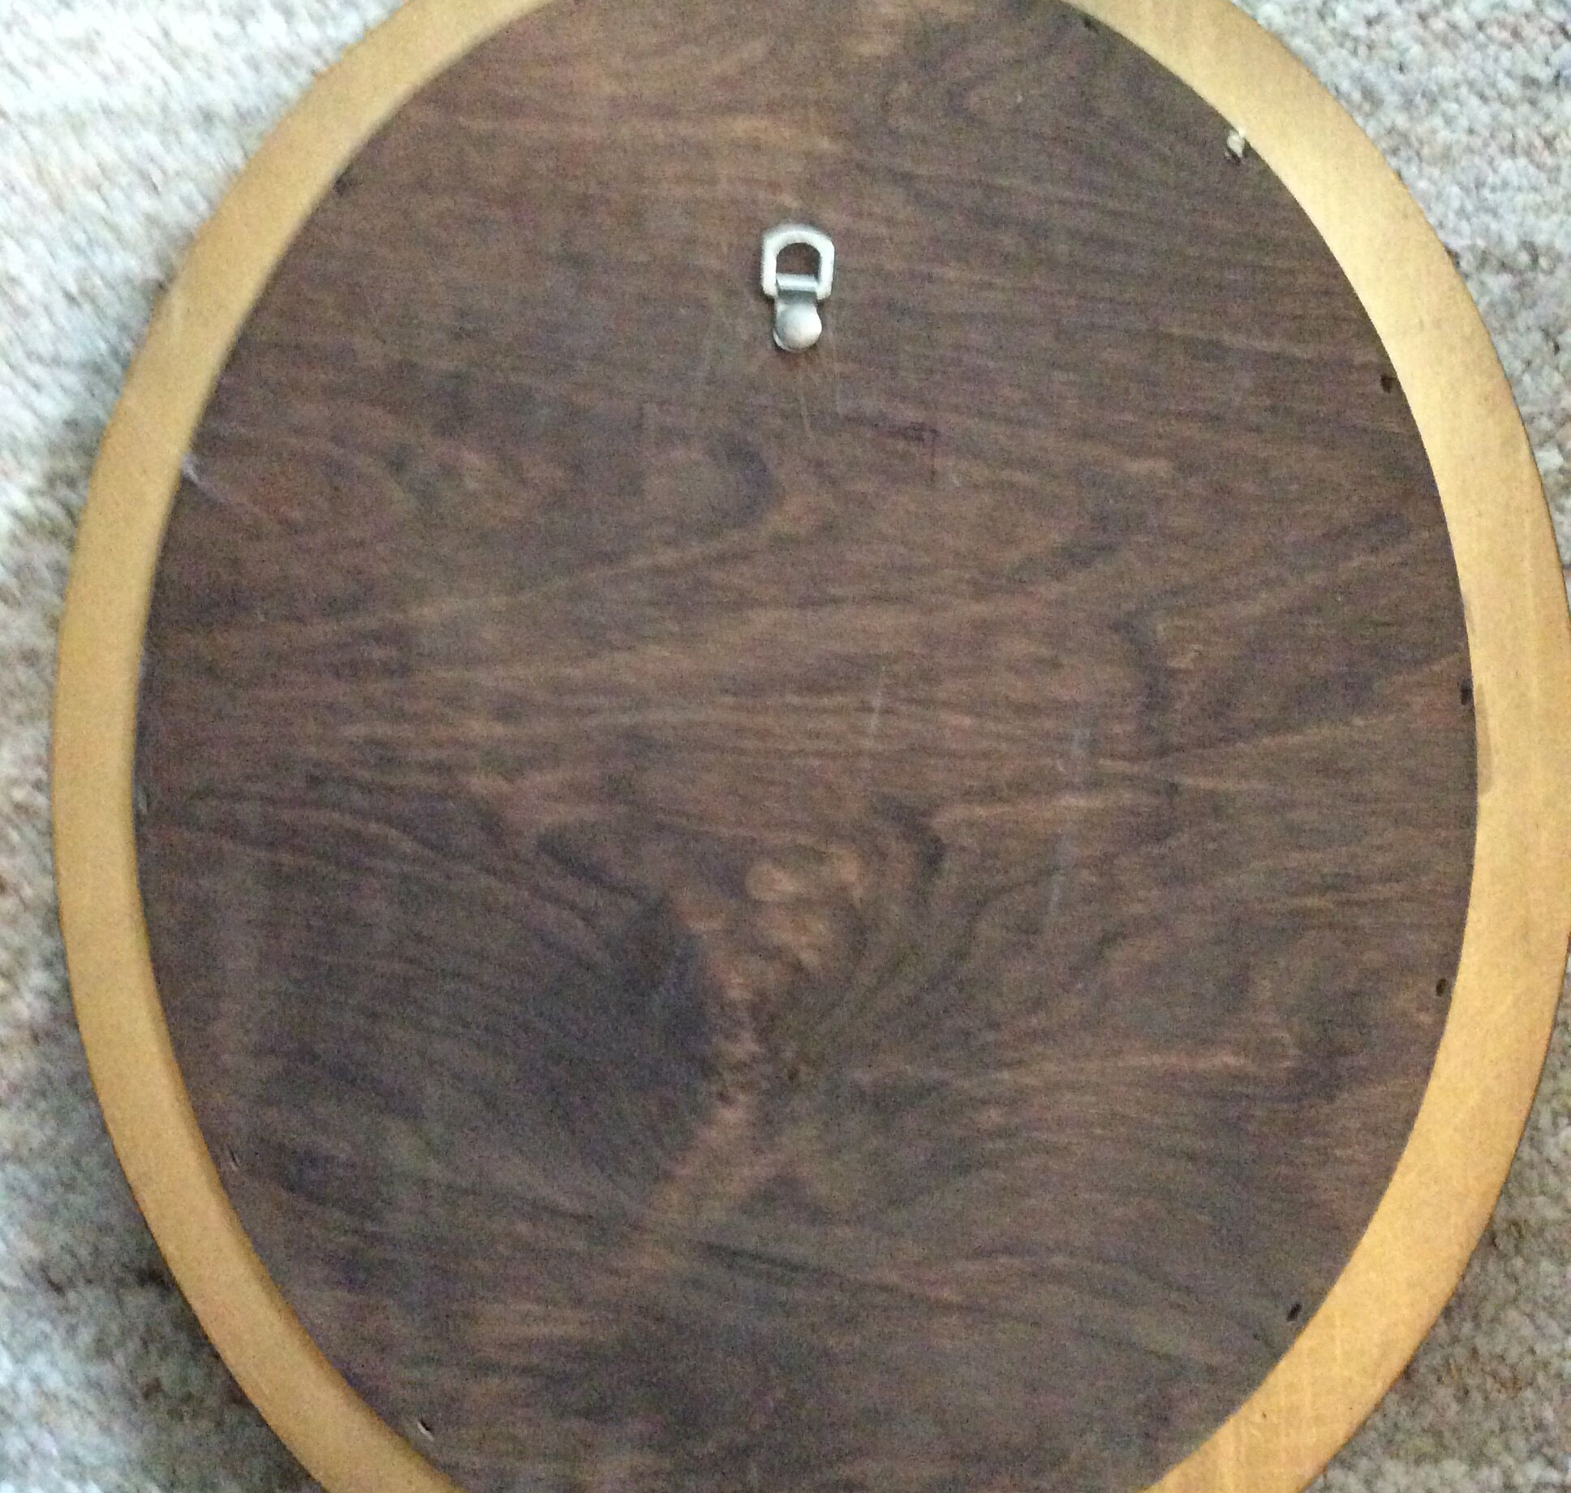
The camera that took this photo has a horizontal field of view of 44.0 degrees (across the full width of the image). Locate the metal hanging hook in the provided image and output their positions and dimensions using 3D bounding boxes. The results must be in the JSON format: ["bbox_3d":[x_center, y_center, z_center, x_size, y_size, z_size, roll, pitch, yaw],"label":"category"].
[{"bbox_3d":[0.003,-0.119,0.505,0.019,0.006,0.034,0,84,4],"label":"metal hanging hook"}]

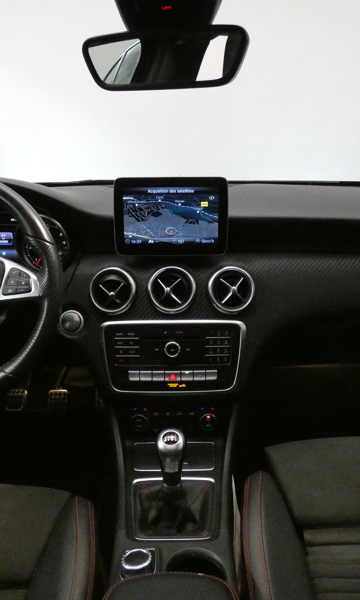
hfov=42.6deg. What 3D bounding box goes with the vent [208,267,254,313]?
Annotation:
[{"bbox_3d":[0.097,-0.018,0.868,0.086,0.086,0.035,0,-2,0],"label":"vent"}]

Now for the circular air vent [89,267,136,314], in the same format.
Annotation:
[{"bbox_3d":[-0.126,-0.018,0.868,0.086,0.086,0.035,0,-2,0],"label":"circular air vent"}]

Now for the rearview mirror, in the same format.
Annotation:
[{"bbox_3d":[-0.020,-0.337,0.653,0.243,0.073,0.038,5,22,17],"label":"rearview mirror"}]

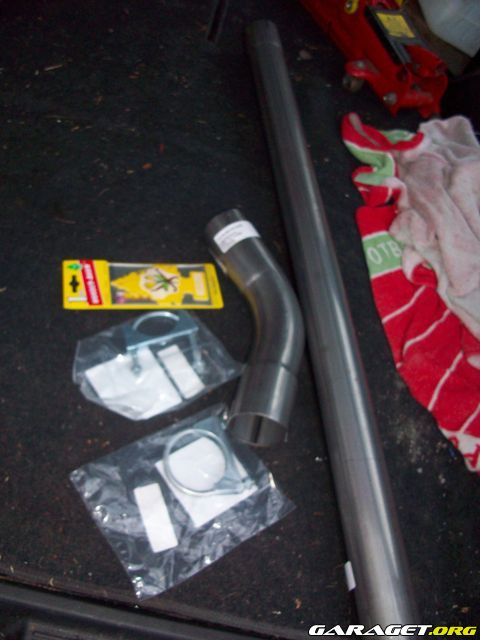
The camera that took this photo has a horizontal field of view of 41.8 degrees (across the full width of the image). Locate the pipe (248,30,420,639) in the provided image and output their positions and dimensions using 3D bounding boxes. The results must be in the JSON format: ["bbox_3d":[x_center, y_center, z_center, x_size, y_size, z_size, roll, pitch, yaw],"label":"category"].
[{"bbox_3d":[0.096,-0.094,0.843,0.059,0.059,1.060,4,53,-14],"label":"pipe"}]

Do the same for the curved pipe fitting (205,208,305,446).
[{"bbox_3d":[0.023,-0.002,0.750,0.112,0.063,0.318,2,54,-15],"label":"curved pipe fitting"}]

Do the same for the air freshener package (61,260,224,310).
[{"bbox_3d":[-0.118,-0.042,0.773,0.192,0.006,0.074,-1,54,-17],"label":"air freshener package"}]

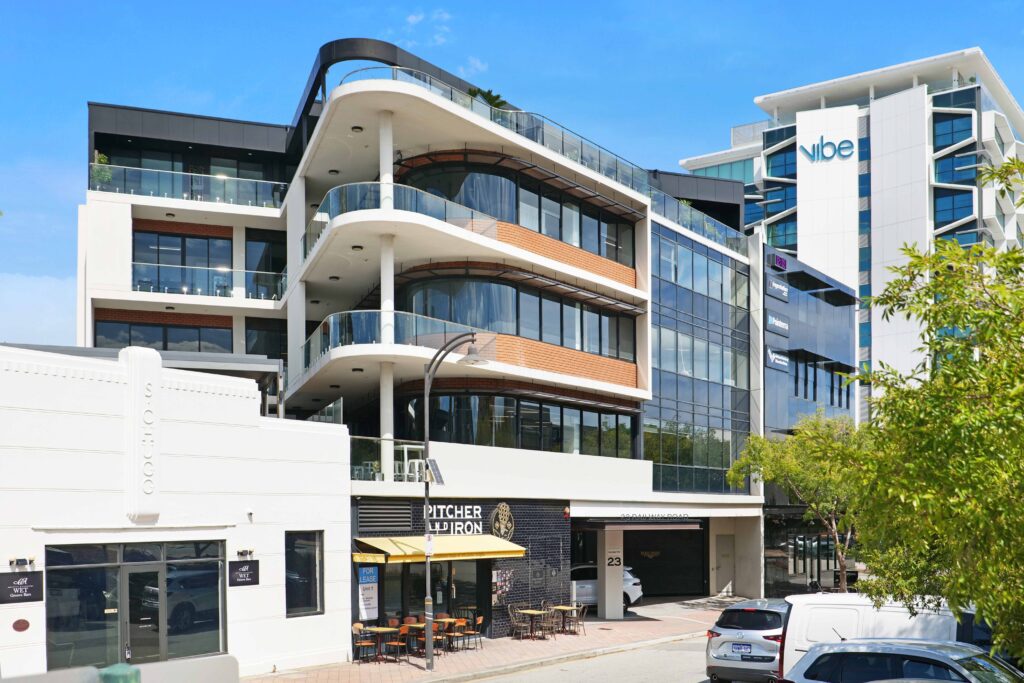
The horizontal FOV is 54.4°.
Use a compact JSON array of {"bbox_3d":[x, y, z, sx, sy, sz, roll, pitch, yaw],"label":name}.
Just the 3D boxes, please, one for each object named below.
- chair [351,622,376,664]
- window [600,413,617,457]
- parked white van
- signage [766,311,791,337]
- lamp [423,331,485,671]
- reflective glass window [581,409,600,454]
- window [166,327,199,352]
[{"bbox_3d":[-3.341,6.801,22.400,0.520,0.880,0.460,6,-10,-37],"label":"chair"},{"bbox_3d":[3.377,3.243,34.629,0.100,1.478,1.042,-3,-4,38],"label":"window"},{"bbox_3d":[7.880,5.770,18.460,5.150,1.970,1.950,-5,-7,38],"label":"parked white van"},{"bbox_3d":[11.630,-0.805,43.795,0.120,0.989,2.599,-5,-7,38],"label":"signage"},{"bbox_3d":[-1.290,3.520,21.950,1.450,7.500,0.650,-5,-7,38],"label":"lamp"},{"bbox_3d":[2.611,3.024,32.900,0.120,1.480,1.100,-3,-4,39],"label":"reflective glass window"},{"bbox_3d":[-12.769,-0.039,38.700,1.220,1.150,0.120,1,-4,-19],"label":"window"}]

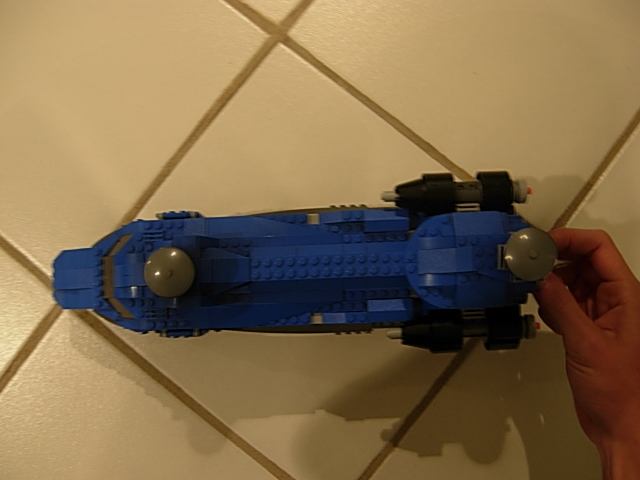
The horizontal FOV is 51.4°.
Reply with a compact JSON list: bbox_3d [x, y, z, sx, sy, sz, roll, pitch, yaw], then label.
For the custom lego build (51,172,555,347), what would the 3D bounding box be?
[{"bbox_3d":[-0.026,0.021,0.480,0.372,0.183,0.131,-3,86,0],"label":"custom lego build"}]

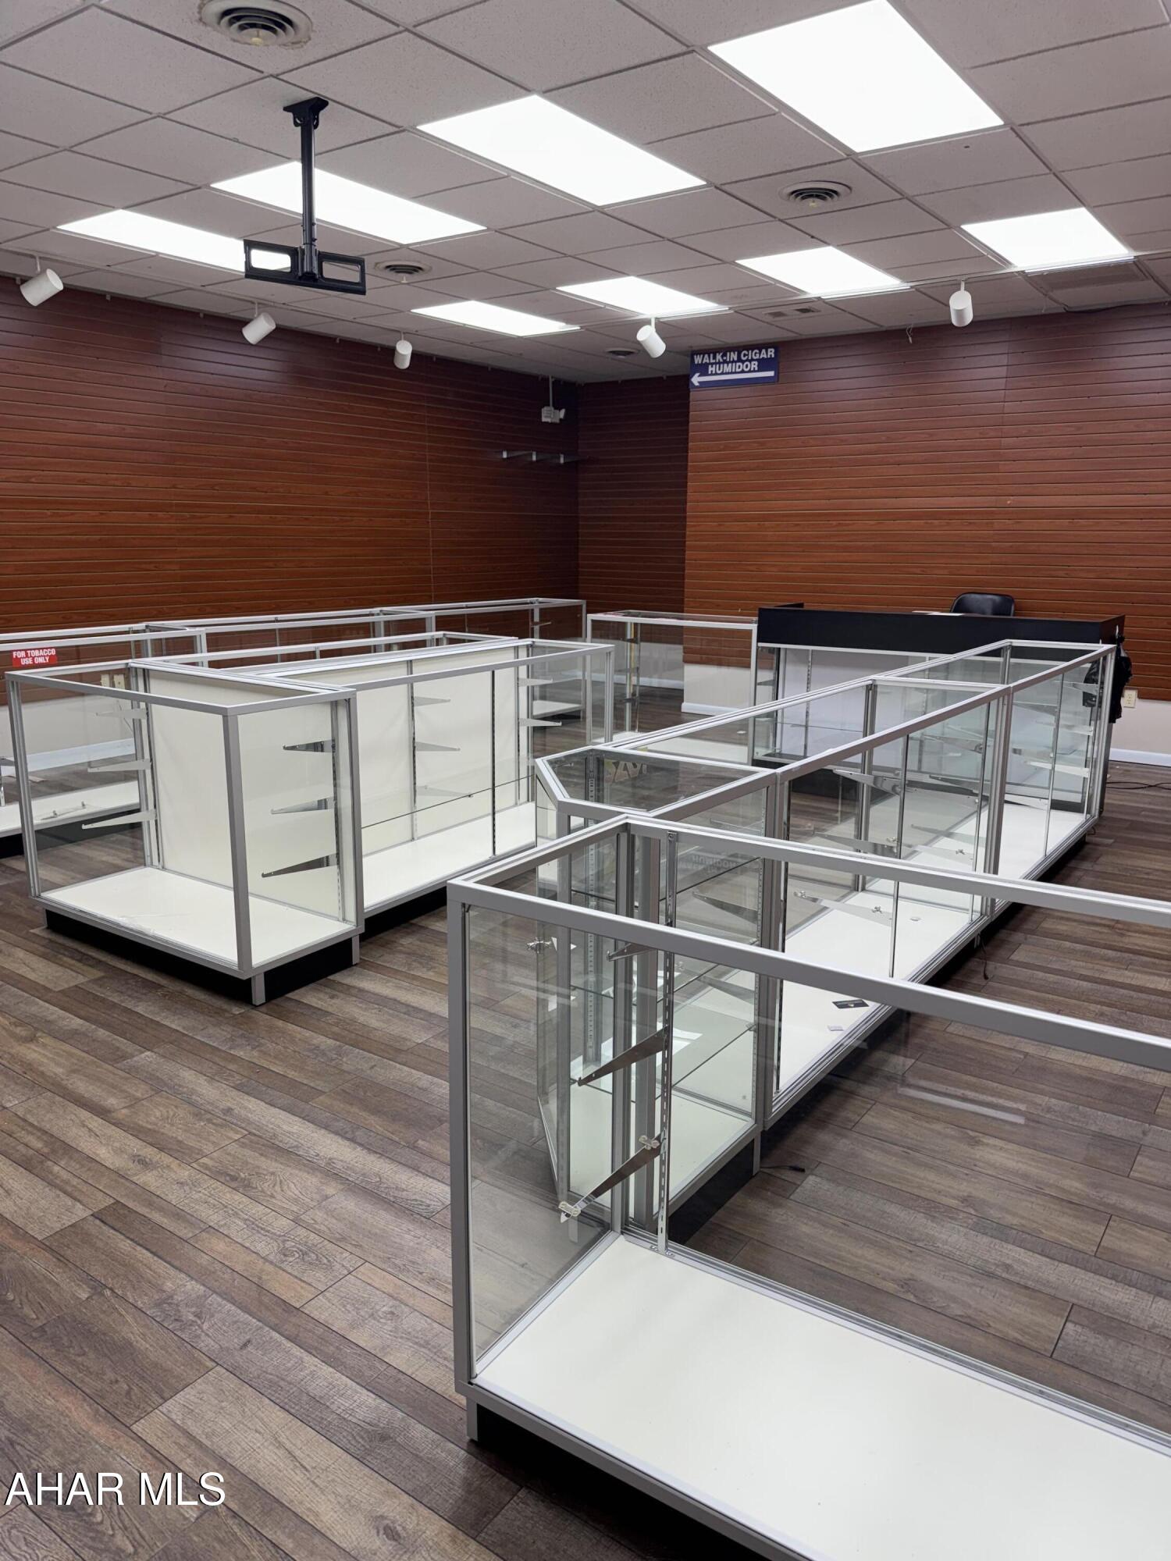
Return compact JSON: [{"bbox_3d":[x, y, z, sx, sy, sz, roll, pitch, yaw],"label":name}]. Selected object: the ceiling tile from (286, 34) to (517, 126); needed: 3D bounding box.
[{"bbox_3d":[-0.591,-2.302,3.571,0.600,0.020,0.600,10,16,35],"label":"ceiling tile"}]

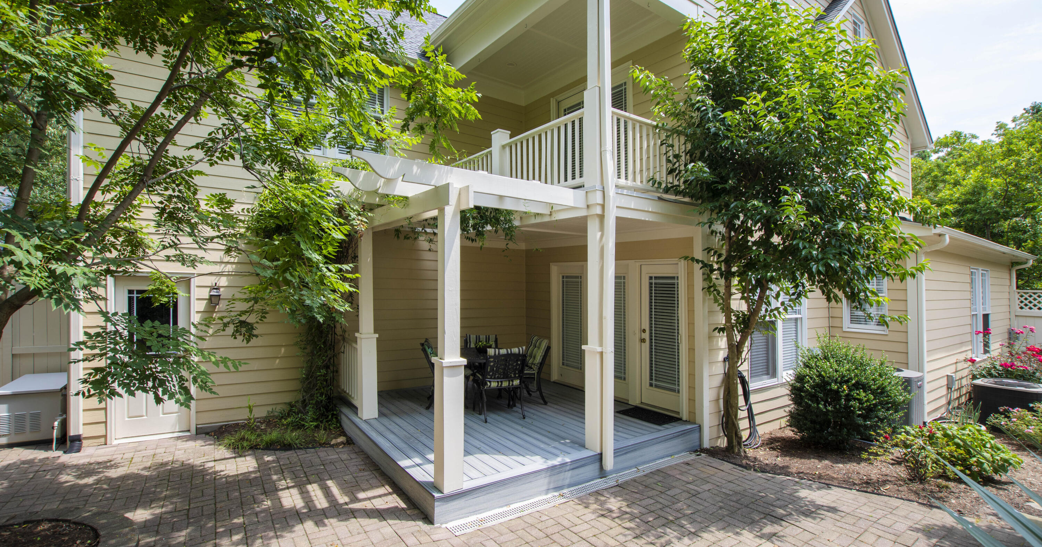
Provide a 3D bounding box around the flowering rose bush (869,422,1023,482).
[{"bbox_3d":[4.940,1.971,5.040,0.980,0.520,1.250,2,-2,-35],"label":"flowering rose bush"}]

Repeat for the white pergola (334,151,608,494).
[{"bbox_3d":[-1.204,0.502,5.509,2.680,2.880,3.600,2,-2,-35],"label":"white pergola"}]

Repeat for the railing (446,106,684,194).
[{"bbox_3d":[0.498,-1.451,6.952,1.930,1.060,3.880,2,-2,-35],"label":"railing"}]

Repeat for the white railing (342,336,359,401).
[{"bbox_3d":[-2.491,1.435,6.403,0.080,0.870,1.270,1,-2,-34],"label":"white railing"}]

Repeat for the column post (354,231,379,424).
[{"bbox_3d":[-2.066,0.673,5.853,0.235,2.500,0.235,1,-2,-34],"label":"column post"}]

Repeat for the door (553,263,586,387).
[{"bbox_3d":[0.884,0.970,7.872,0.120,2.120,0.920,2,-2,-35],"label":"door"}]

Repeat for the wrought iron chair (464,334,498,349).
[{"bbox_3d":[-0.650,1.546,7.200,0.570,0.920,0.630,1,-2,-14],"label":"wrought iron chair"}]

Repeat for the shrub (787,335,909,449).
[{"bbox_3d":[4.239,1.486,5.694,1.280,1.330,1.280,1,-2,-34],"label":"shrub"}]

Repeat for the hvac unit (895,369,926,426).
[{"bbox_3d":[5.350,1.822,6.345,0.670,0.765,0.670,1,-2,-34],"label":"hvac unit"}]

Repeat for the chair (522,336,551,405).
[{"bbox_3d":[0.020,1.522,6.820,0.650,0.940,0.600,1,-2,-22],"label":"chair"}]

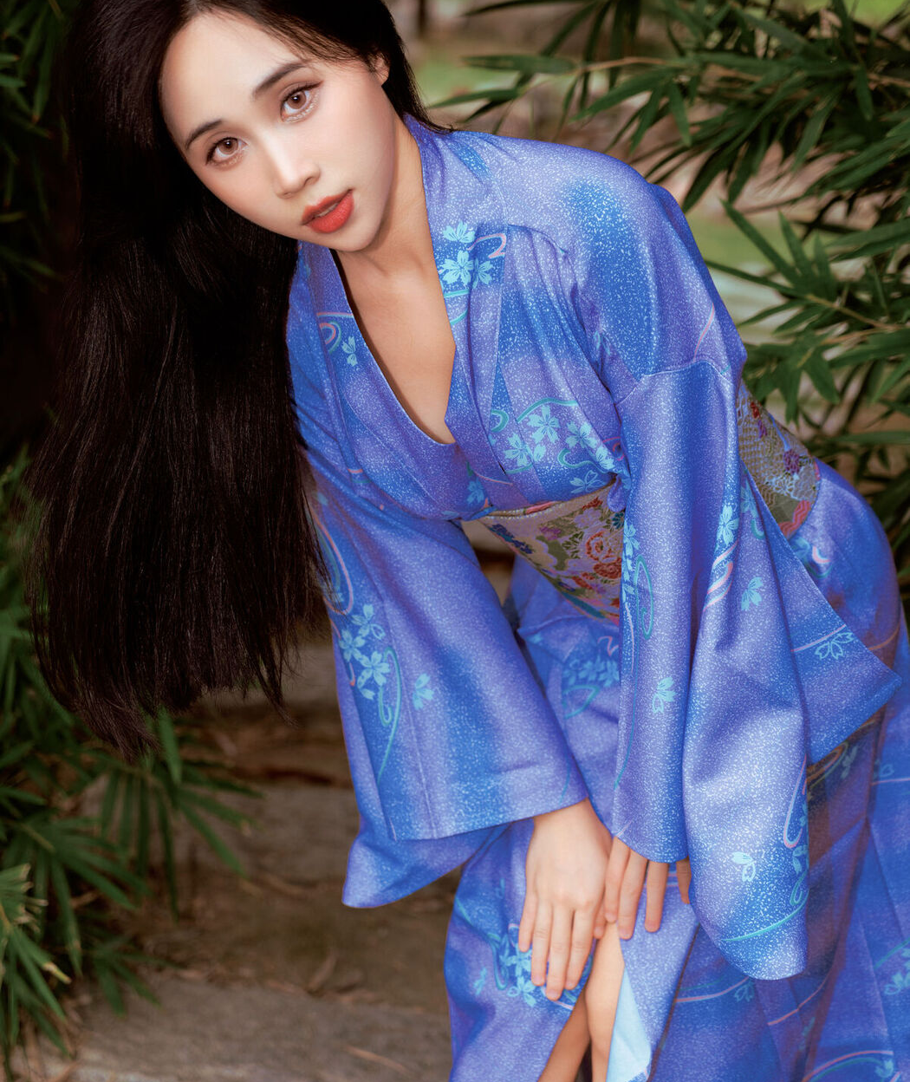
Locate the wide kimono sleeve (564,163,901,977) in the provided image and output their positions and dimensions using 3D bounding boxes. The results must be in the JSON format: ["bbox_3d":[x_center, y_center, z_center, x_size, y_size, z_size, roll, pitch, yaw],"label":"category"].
[{"bbox_3d":[0.225,0.012,1.970,0.240,0.620,0.310,5,12,25],"label":"wide kimono sleeve"}]

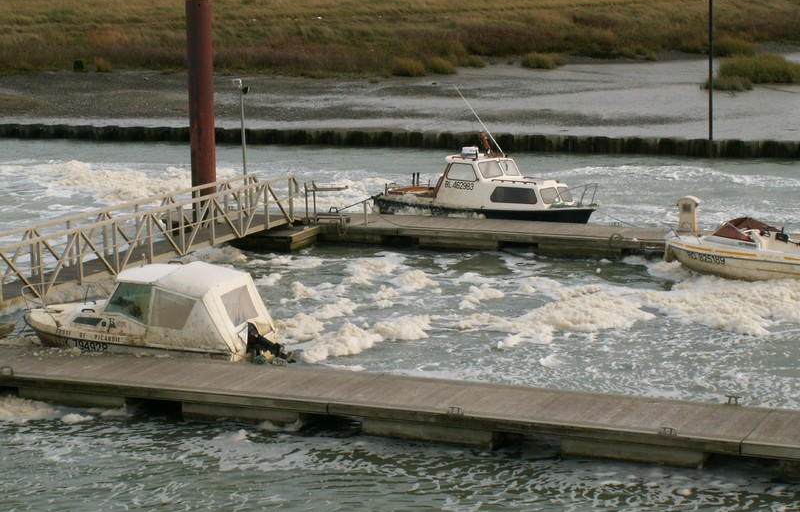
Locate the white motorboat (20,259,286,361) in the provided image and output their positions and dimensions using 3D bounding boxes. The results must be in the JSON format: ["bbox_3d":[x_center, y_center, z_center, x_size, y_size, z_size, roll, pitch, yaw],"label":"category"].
[{"bbox_3d":[-4.622,1.117,32.811,5.650,2.050,2.100,5,11,23],"label":"white motorboat"}]

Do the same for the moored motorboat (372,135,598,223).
[{"bbox_3d":[2.567,-1.940,48.145,6.250,2.400,2.300,3,11,23],"label":"moored motorboat"}]

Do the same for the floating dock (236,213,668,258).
[{"bbox_3d":[1.466,-0.547,46.166,11.600,0.570,2.250,3,11,23],"label":"floating dock"}]

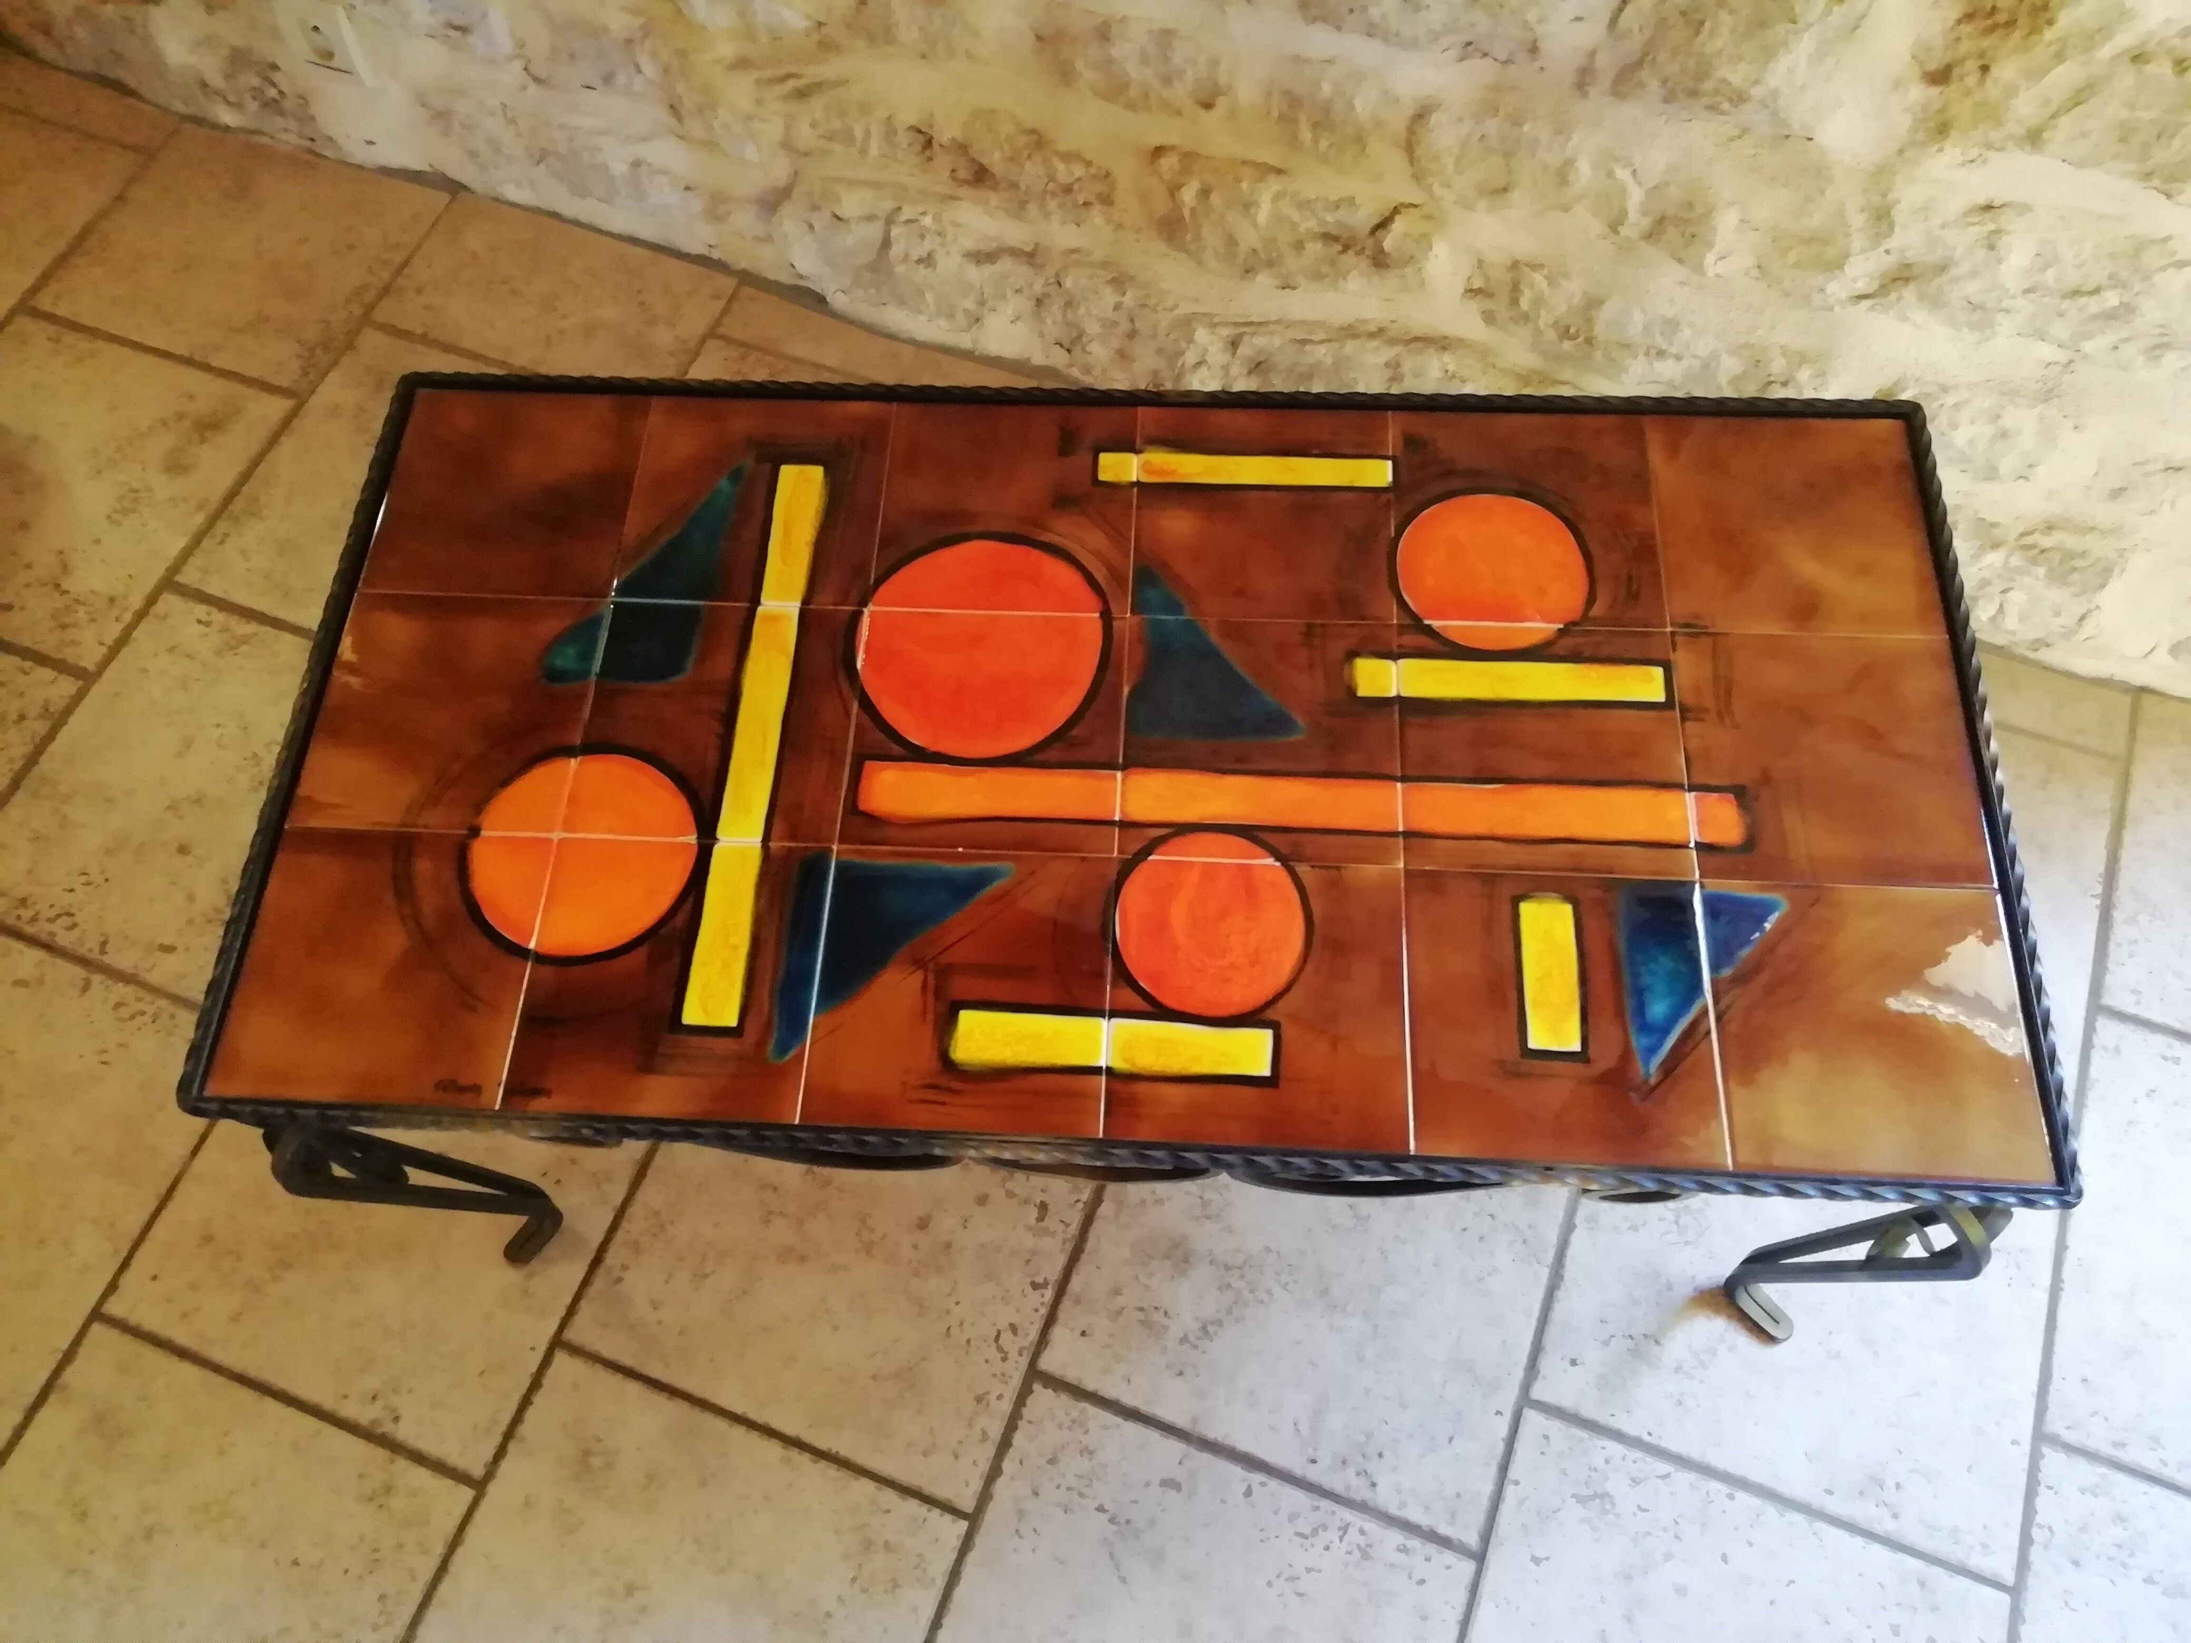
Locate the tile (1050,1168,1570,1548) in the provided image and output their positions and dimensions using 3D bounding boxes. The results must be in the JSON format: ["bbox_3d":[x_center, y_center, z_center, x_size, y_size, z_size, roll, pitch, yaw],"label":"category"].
[{"bbox_3d":[0.174,0.315,1.247,0.332,0.010,0.334,19,66,11],"label":"tile"}]

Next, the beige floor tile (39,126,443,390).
[{"bbox_3d":[-0.889,-0.594,1.723,0.332,0.010,0.285,19,66,11],"label":"beige floor tile"}]

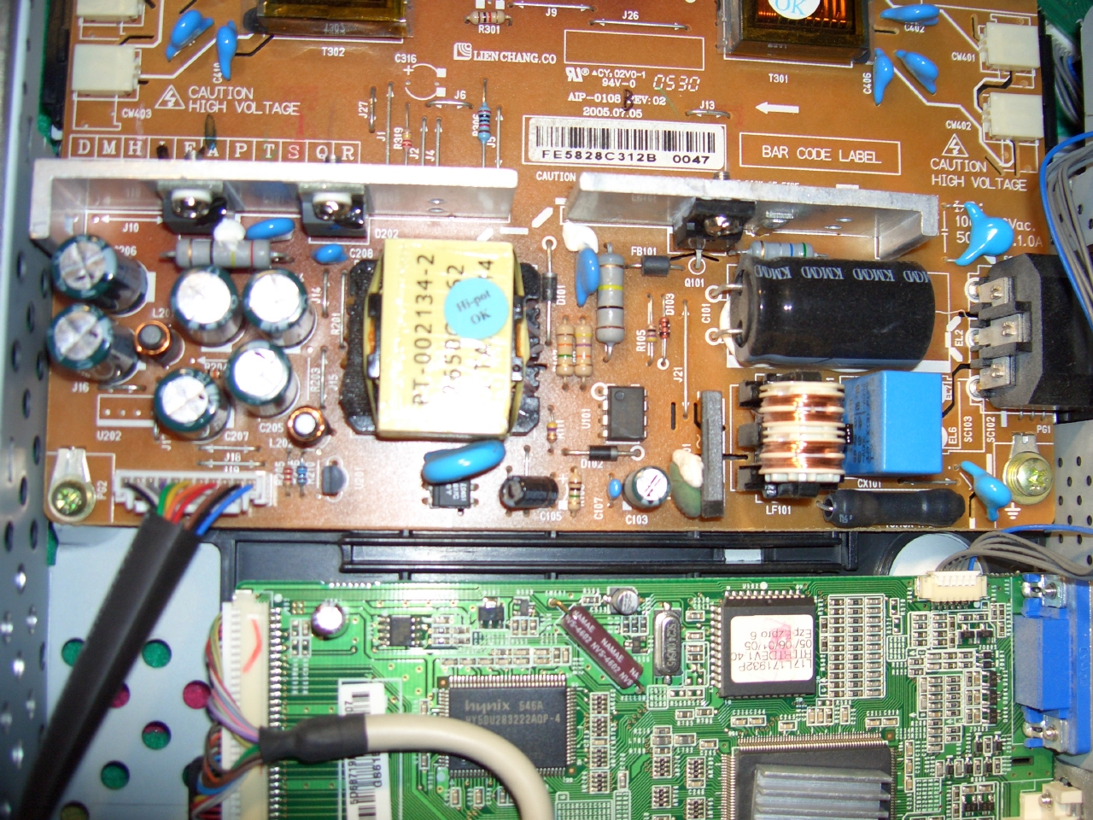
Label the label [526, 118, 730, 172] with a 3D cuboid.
[{"bbox_3d":[0.014,-0.047,0.219,0.035,0.001,0.008,1,85,-6],"label":"label"}]

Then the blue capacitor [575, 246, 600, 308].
[{"bbox_3d":[0.007,-0.023,0.210,0.004,0.010,0.009,1,85,-9],"label":"blue capacitor"}]

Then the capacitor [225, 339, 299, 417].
[{"bbox_3d":[-0.046,-0.005,0.200,0.010,0.017,0.010,1,85,-6],"label":"capacitor"}]

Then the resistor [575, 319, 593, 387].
[{"bbox_3d":[0.007,-0.010,0.217,0.003,0.004,0.013,1,86,-6],"label":"resistor"}]

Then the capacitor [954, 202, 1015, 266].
[{"bbox_3d":[0.076,-0.031,0.216,0.011,0.004,0.011,3,86,17],"label":"capacitor"}]

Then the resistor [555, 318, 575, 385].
[{"bbox_3d":[0.003,-0.010,0.212,0.003,0.004,0.013,1,85,-6],"label":"resistor"}]

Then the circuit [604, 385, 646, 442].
[{"bbox_3d":[0.013,0.001,0.208,0.008,0.004,0.009,1,85,-6],"label":"circuit"}]

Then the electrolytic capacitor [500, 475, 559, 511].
[{"bbox_3d":[-0.003,0.014,0.206,0.005,0.011,0.005,-2,86,31],"label":"electrolytic capacitor"}]

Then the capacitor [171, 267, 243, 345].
[{"bbox_3d":[-0.053,-0.016,0.195,0.010,0.019,0.010,1,85,-9],"label":"capacitor"}]

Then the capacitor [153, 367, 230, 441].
[{"bbox_3d":[-0.057,-0.001,0.199,0.010,0.016,0.010,1,85,-6],"label":"capacitor"}]

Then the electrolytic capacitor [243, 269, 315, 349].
[{"bbox_3d":[-0.042,-0.016,0.196,0.010,0.018,0.010,1,85,-6],"label":"electrolytic capacitor"}]

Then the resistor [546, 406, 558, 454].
[{"bbox_3d":[0.001,0.003,0.211,0.002,0.003,0.008,1,85,-6],"label":"resistor"}]

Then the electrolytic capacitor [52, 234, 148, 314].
[{"bbox_3d":[-0.073,-0.022,0.202,0.010,0.019,0.010,1,86,-6],"label":"electrolytic capacitor"}]

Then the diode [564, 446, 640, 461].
[{"bbox_3d":[0.009,0.007,0.208,0.013,0.003,0.003,1,85,-6],"label":"diode"}]

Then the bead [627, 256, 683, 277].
[{"bbox_3d":[0.019,-0.025,0.219,0.010,0.004,0.003,1,86,-6],"label":"bead"}]

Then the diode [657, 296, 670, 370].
[{"bbox_3d":[0.021,-0.014,0.215,0.002,0.002,0.013,1,85,-6],"label":"diode"}]

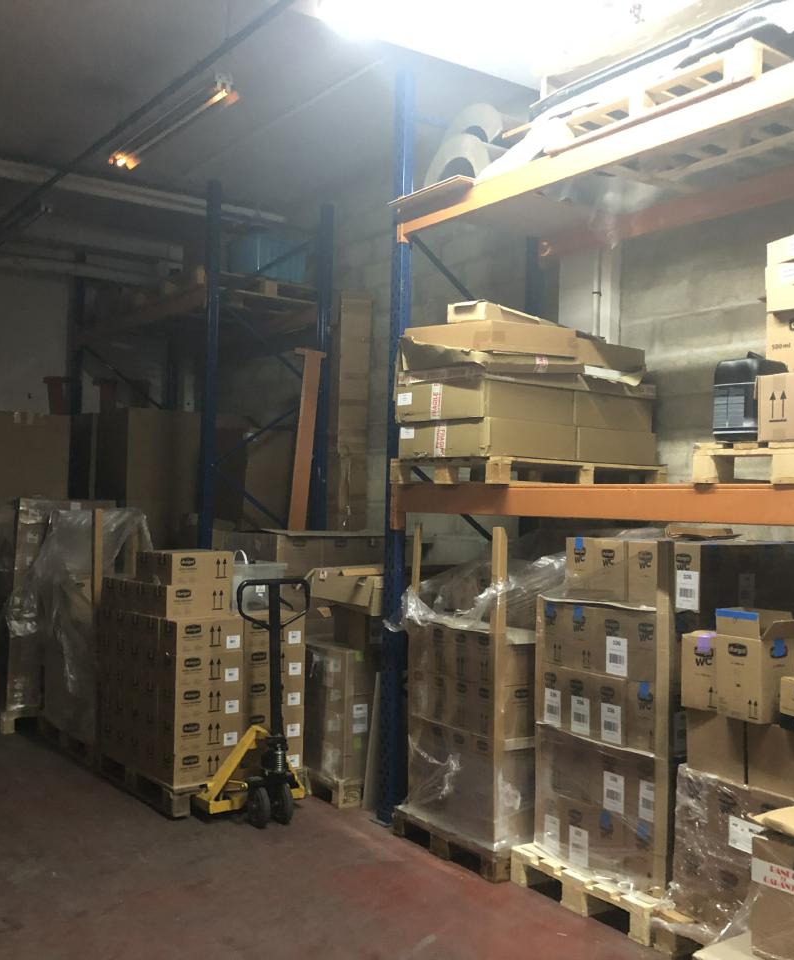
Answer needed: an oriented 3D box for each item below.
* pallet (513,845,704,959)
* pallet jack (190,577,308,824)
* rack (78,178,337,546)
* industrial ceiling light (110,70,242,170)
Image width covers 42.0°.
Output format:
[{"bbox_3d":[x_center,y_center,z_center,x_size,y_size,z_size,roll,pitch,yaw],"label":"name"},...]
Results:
[{"bbox_3d":[1.235,1.725,4.617,1.200,0.145,0.810,2,-2,-35],"label":"pallet"},{"bbox_3d":[-0.957,1.148,5.848,0.570,1.260,1.460,2,-2,-35],"label":"pallet jack"},{"bbox_3d":[-1.771,-0.131,8.694,1.070,3.920,2.950,2,-2,-35],"label":"rack"},{"bbox_3d":[-1.297,-1.996,5.883,0.180,0.130,1.530,2,-2,-35],"label":"industrial ceiling light"}]

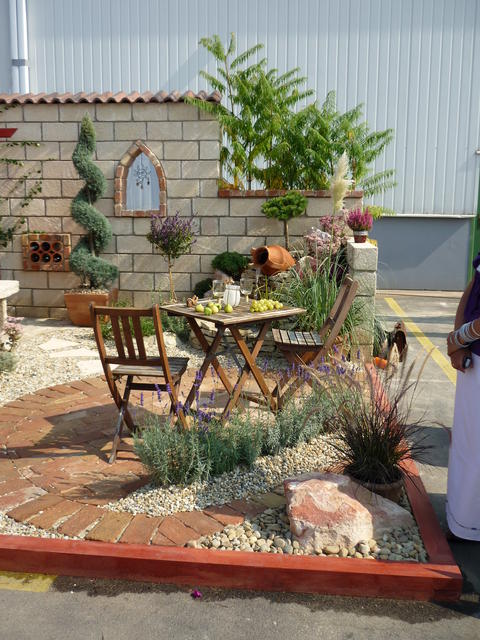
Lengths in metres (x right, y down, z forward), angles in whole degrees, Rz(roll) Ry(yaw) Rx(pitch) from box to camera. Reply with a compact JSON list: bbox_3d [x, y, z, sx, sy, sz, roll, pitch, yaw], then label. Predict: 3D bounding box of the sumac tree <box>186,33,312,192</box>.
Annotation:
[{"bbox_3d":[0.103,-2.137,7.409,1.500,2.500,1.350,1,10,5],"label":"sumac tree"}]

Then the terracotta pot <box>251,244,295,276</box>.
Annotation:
[{"bbox_3d":[0.316,-0.579,5.939,0.380,0.270,0.270,15,-2,-40],"label":"terracotta pot"}]

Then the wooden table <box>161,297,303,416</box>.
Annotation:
[{"bbox_3d":[-0.053,0.263,4.395,0.760,0.715,0.760,-8,13,-38],"label":"wooden table"}]

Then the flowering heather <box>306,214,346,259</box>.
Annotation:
[{"bbox_3d":[0.806,-0.787,5.750,0.400,0.410,0.380,1,10,5],"label":"flowering heather"}]

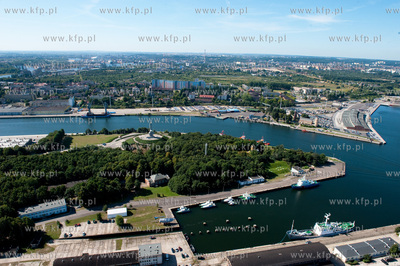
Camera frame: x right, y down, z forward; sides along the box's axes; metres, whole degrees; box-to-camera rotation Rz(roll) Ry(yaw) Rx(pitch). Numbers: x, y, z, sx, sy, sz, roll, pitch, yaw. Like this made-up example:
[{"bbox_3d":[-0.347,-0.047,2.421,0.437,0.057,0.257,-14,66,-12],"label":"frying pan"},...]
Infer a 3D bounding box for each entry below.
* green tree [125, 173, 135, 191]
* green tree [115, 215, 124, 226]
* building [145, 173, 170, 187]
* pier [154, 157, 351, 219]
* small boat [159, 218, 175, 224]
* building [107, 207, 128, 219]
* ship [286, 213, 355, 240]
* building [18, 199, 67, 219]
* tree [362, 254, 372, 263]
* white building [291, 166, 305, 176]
[{"bbox_3d":[-83.499,57.576,314.728,9.000,16.000,9.000,1,17,0],"label":"green tree"},{"bbox_3d":[-75.194,80.992,248.632,7.800,10.300,7.800,1,17,0],"label":"green tree"},{"bbox_3d":[-45.661,50.546,294.111,22.500,9.300,15.000,-6,18,-24],"label":"building"},{"bbox_3d":[86.403,63.099,337.351,284.000,3.500,50.000,-6,18,-22],"label":"pier"},{"bbox_3d":[-27.569,74.445,224.600,13.300,3.800,3.900,-2,17,-11],"label":"small boat"},{"bbox_3d":[-81.346,78.819,263.812,18.400,5.300,8.500,-4,18,-17],"label":"building"},{"bbox_3d":[109.775,83.708,242.767,62.500,21.500,11.000,-2,17,-11],"label":"ship"},{"bbox_3d":[-153.567,76.054,261.559,40.000,8.800,11.500,-8,19,-27],"label":"building"},{"bbox_3d":[117.650,88.255,186.893,5.700,6.000,5.700,1,17,0],"label":"tree"},{"bbox_3d":[133.544,52.744,362.662,13.000,6.500,9.500,-8,19,-28],"label":"white building"}]

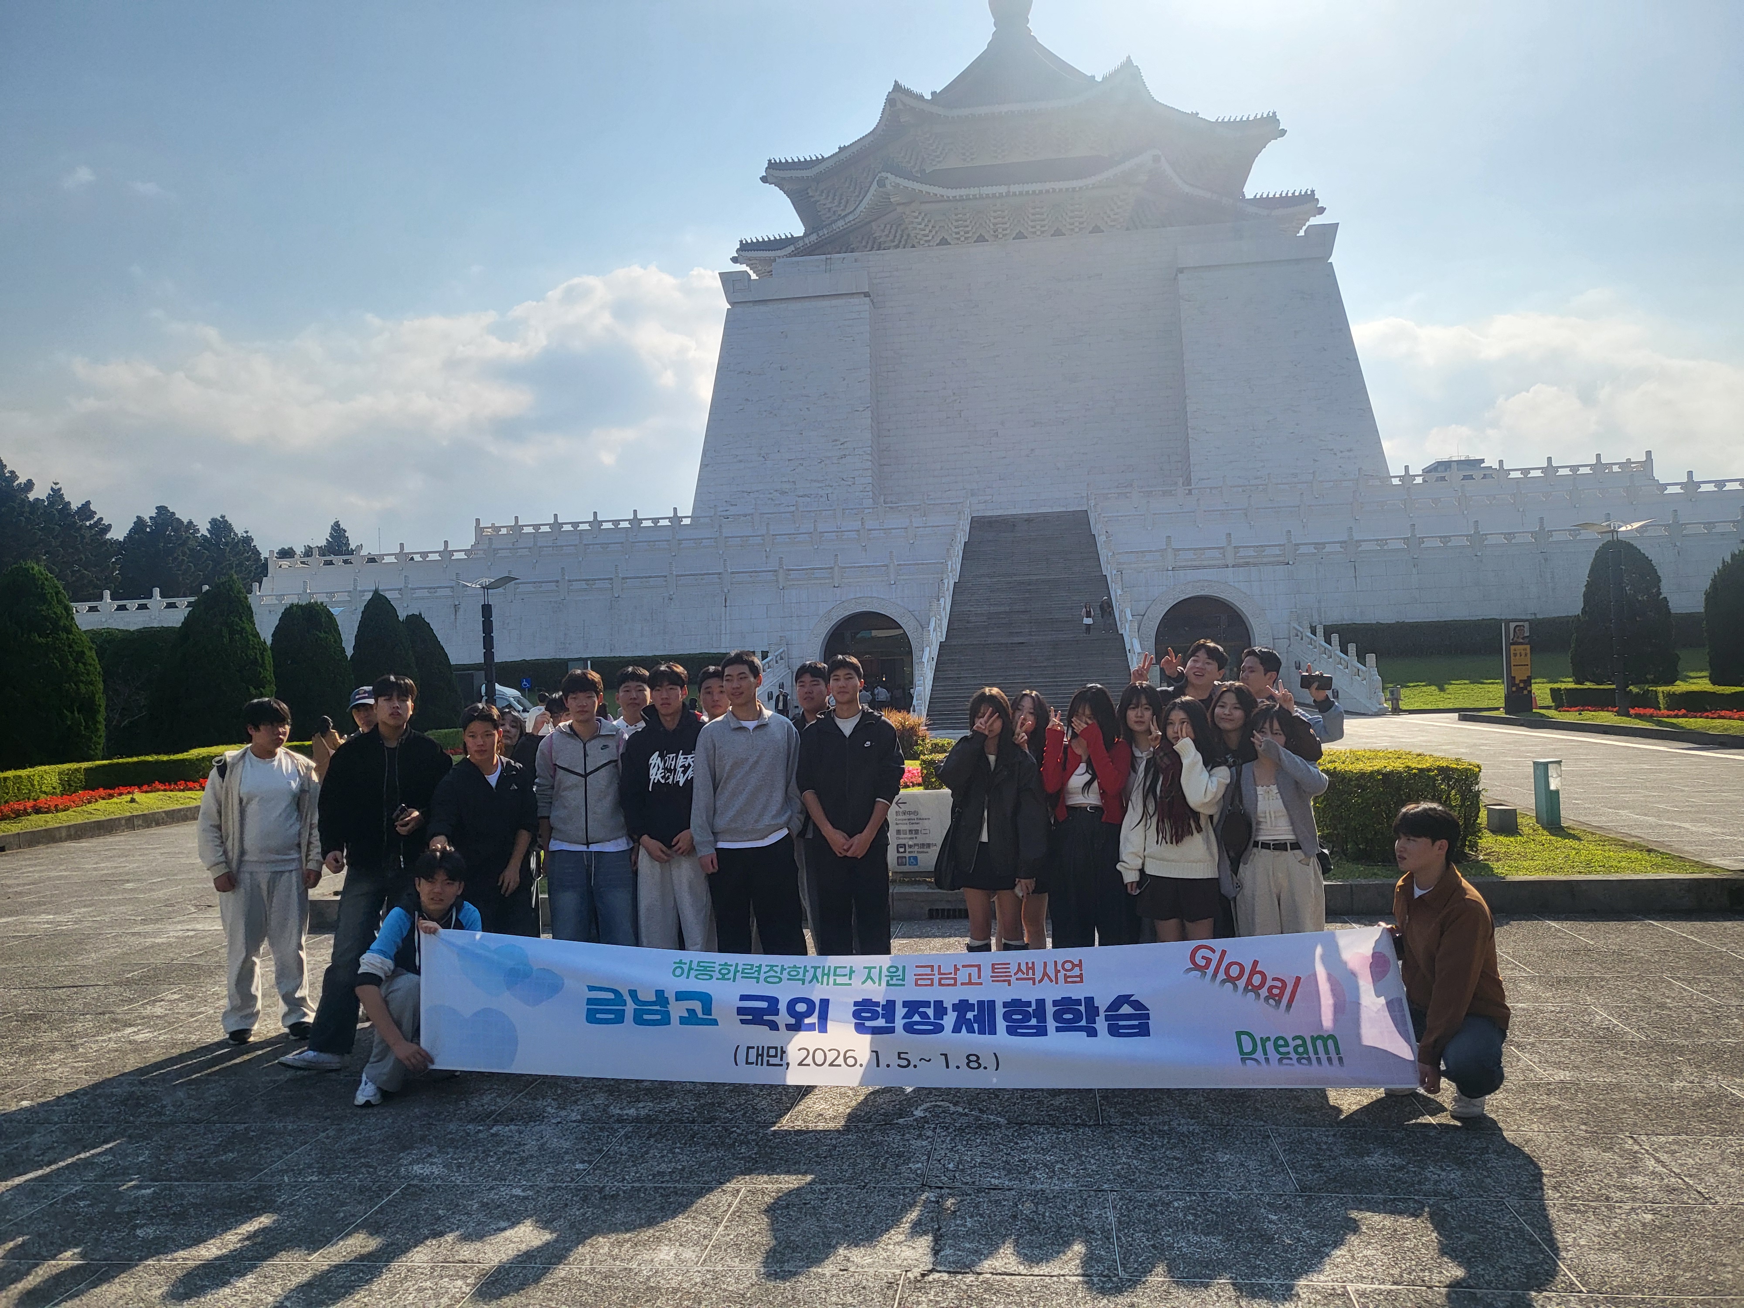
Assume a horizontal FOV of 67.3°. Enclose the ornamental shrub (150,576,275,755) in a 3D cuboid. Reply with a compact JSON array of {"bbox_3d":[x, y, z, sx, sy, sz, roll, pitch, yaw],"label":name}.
[{"bbox_3d":[-15.623,0.371,31.000,3.000,4.400,3.000,-2,-1,7],"label":"ornamental shrub"}]

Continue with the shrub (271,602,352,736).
[{"bbox_3d":[-17.335,0.695,40.500,2.400,4.700,2.400,-2,-1,7],"label":"shrub"}]

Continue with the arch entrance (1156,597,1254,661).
[{"bbox_3d":[16.903,-0.104,66.600,5.100,5.700,1.600,-2,-1,7],"label":"arch entrance"}]

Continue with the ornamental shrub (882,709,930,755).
[{"bbox_3d":[0.537,1.533,25.200,1.200,1.000,1.200,-2,-1,7],"label":"ornamental shrub"}]

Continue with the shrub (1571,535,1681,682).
[{"bbox_3d":[25.550,-1.342,44.500,3.300,5.100,3.300,-2,-1,7],"label":"shrub"}]

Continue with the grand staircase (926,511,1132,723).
[{"bbox_3d":[8.248,-3.330,68.006,8.200,12.950,39.410,-2,-1,7],"label":"grand staircase"}]

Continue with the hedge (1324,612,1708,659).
[{"bbox_3d":[31.373,-0.889,63.300,19.000,1.750,1.400,-2,-1,7],"label":"hedge"}]

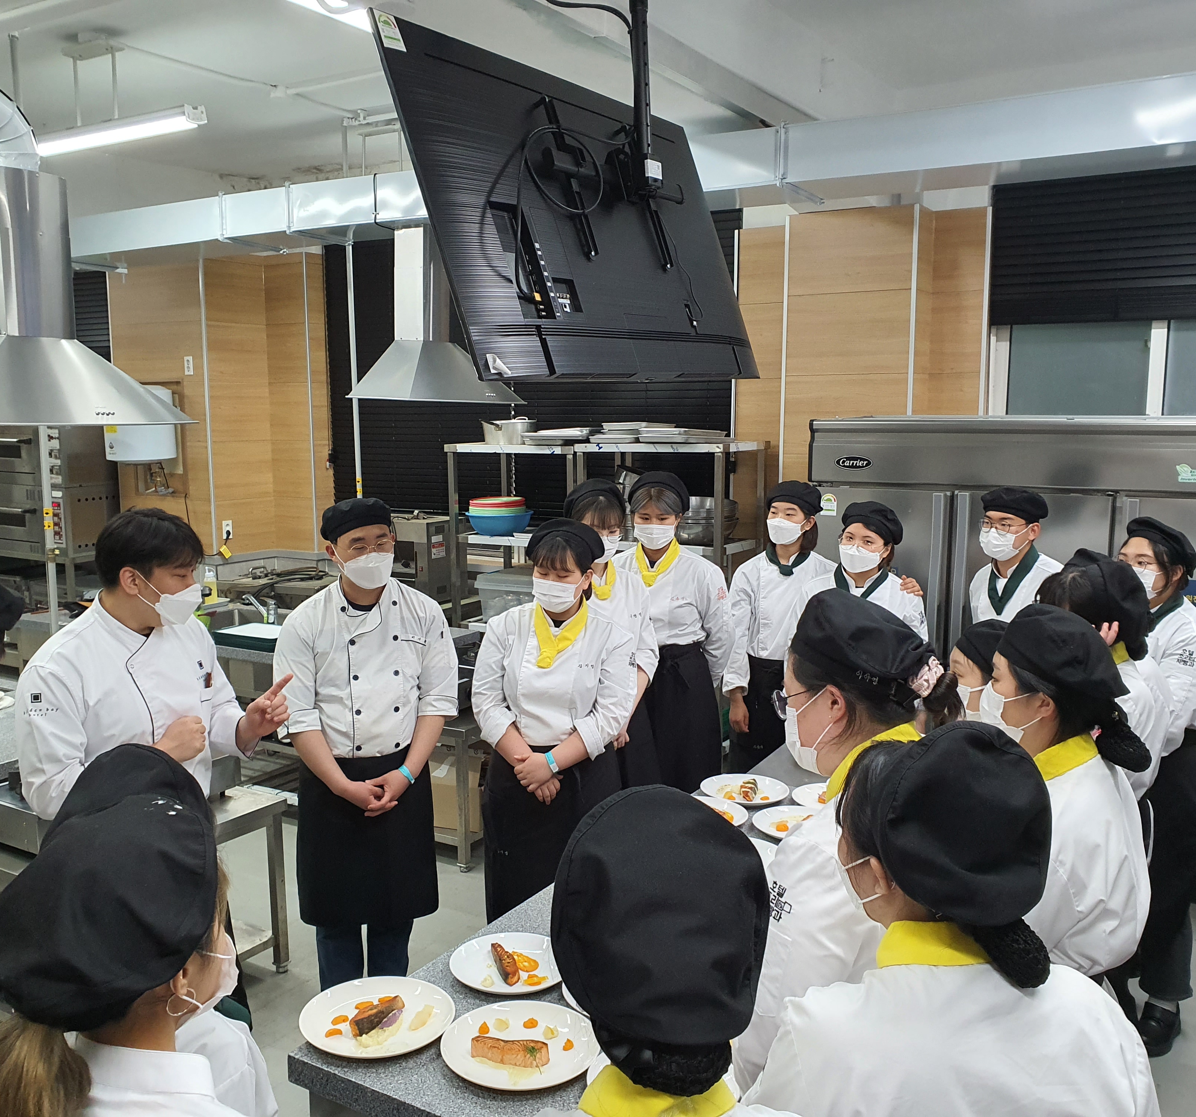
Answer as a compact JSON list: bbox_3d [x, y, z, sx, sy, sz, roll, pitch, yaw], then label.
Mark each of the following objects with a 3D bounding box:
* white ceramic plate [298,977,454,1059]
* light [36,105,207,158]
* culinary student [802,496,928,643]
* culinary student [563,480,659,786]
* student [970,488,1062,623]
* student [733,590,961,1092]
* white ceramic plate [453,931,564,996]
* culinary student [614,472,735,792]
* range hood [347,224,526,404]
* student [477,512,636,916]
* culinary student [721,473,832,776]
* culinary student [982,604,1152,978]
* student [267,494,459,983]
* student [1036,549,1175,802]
[{"bbox_3d":[-0.404,0.845,2.039,0.280,0.026,0.280,0,8,0],"label":"white ceramic plate"},{"bbox_3d":[-2.138,-1.833,4.820,1.200,0.070,0.100,4,9,31],"label":"light"},{"bbox_3d":[0.995,0.600,4.169,0.490,1.624,0.310,3,8,21],"label":"culinary student"},{"bbox_3d":[0.011,0.586,4.210,0.460,1.700,0.310,-2,8,-14],"label":"culinary student"},{"bbox_3d":[1.487,0.592,3.987,0.500,1.686,0.310,7,11,43],"label":"student"},{"bbox_3d":[0.451,0.920,1.950,0.350,1.680,0.460,5,9,30],"label":"student"},{"bbox_3d":[-0.171,0.839,2.295,0.257,0.027,0.257,0,8,0],"label":"white ceramic plate"},{"bbox_3d":[0.274,0.543,4.212,0.480,1.728,0.310,4,9,27],"label":"culinary student"},{"bbox_3d":[-0.791,-1.223,5.663,0.406,0.842,0.940,6,9,32],"label":"range hood"},{"bbox_3d":[-0.124,0.705,3.345,0.500,1.643,0.360,1,8,6],"label":"student"},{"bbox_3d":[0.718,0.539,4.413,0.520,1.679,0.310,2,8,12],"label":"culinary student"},{"bbox_3d":[0.976,0.889,2.330,0.310,1.630,0.440,5,9,30],"label":"culinary student"},{"bbox_3d":[-0.668,0.685,3.221,0.530,1.718,0.360,-2,8,-15],"label":"student"},{"bbox_3d":[1.284,0.804,2.880,0.310,1.640,0.440,4,9,28],"label":"student"}]

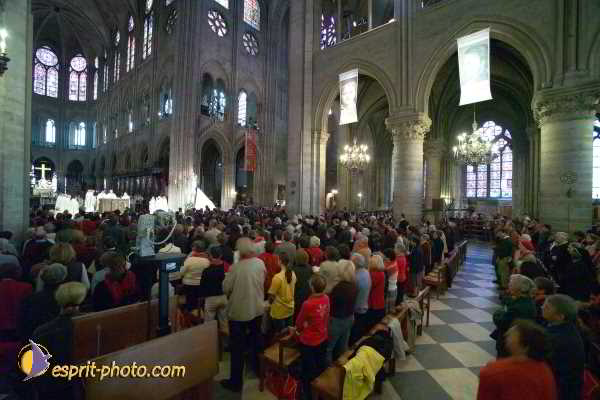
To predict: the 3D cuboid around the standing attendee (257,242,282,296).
[{"bbox_3d":[-0.509,1.456,4.052,0.340,1.600,0.480,1,0,43],"label":"standing attendee"}]

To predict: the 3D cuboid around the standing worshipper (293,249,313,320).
[{"bbox_3d":[0.032,1.431,3.400,0.440,1.530,0.340,1,0,-44],"label":"standing worshipper"}]

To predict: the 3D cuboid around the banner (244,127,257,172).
[{"bbox_3d":[-6.140,-6.200,31.000,0.100,5.600,1.800,1,0,39],"label":"banner"}]

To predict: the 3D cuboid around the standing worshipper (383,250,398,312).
[{"bbox_3d":[1.460,1.510,4.100,0.300,1.530,0.460,1,0,39],"label":"standing worshipper"}]

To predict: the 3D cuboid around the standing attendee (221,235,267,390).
[{"bbox_3d":[-0.661,1.318,2.880,0.490,1.750,0.350,1,0,-40],"label":"standing attendee"}]

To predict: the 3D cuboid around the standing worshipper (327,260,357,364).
[{"bbox_3d":[0.490,1.460,2.920,0.310,1.560,0.460,1,0,39],"label":"standing worshipper"}]

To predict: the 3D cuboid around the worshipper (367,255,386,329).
[{"bbox_3d":[1.025,1.502,3.352,0.340,1.530,0.460,1,0,42],"label":"worshipper"}]

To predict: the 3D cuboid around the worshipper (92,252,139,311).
[{"bbox_3d":[-2.223,1.389,3.000,0.500,1.530,0.360,1,0,-44],"label":"worshipper"}]

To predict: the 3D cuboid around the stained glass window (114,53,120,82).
[{"bbox_3d":[-28.470,-20.670,39.000,2.800,4.500,0.300,1,0,38],"label":"stained glass window"}]

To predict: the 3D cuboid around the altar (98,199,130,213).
[{"bbox_3d":[-14.300,0.450,19.300,1.100,1.050,1.900,1,0,39],"label":"altar"}]

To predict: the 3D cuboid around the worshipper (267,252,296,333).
[{"bbox_3d":[-0.251,1.463,3.302,0.330,1.540,0.430,1,0,44],"label":"worshipper"}]

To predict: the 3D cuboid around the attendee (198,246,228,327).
[{"bbox_3d":[-1.184,1.424,3.402,0.360,1.610,0.480,1,0,44],"label":"attendee"}]

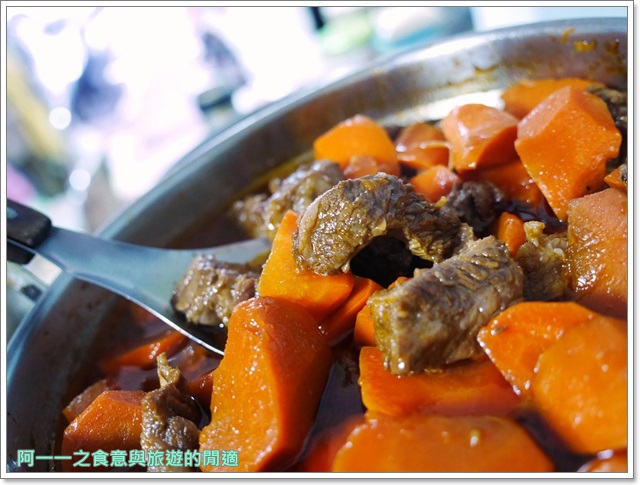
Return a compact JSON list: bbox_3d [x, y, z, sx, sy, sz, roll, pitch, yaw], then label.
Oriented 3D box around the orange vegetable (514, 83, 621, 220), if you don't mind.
[{"bbox_3d":[0.099,-0.035,0.283,0.035,0.039,0.028,-15,42,-7],"label":"orange vegetable"}]

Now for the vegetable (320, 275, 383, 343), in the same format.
[{"bbox_3d":[0.011,0.026,0.262,0.023,0.027,0.023,28,24,18],"label":"vegetable"}]

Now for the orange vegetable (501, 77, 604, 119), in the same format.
[{"bbox_3d":[0.108,-0.061,0.325,0.042,0.024,0.024,-11,42,-4],"label":"orange vegetable"}]

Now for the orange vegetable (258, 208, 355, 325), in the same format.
[{"bbox_3d":[-0.005,0.009,0.258,0.033,0.037,0.022,7,3,16],"label":"orange vegetable"}]

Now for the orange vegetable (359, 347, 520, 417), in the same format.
[{"bbox_3d":[0.038,0.045,0.220,0.046,0.019,0.022,-5,42,4],"label":"orange vegetable"}]

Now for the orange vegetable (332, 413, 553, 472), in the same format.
[{"bbox_3d":[0.035,0.069,0.208,0.058,0.028,0.034,-2,42,0],"label":"orange vegetable"}]

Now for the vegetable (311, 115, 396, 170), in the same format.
[{"bbox_3d":[0.015,-0.040,0.308,0.033,0.022,0.024,-11,42,-4],"label":"vegetable"}]

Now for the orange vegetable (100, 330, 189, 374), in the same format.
[{"bbox_3d":[-0.062,0.040,0.248,0.032,0.015,0.015,-28,46,-20],"label":"orange vegetable"}]

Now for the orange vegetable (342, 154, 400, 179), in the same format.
[{"bbox_3d":[0.023,-0.030,0.312,0.025,0.018,0.022,-2,42,0],"label":"orange vegetable"}]

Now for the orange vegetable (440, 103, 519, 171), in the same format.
[{"bbox_3d":[0.068,-0.043,0.300,0.028,0.025,0.024,-11,42,-4],"label":"orange vegetable"}]

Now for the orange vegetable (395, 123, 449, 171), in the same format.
[{"bbox_3d":[0.046,-0.043,0.322,0.024,0.019,0.024,-2,42,0],"label":"orange vegetable"}]

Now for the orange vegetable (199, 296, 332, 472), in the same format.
[{"bbox_3d":[-0.017,0.047,0.228,0.027,0.026,0.056,7,80,32],"label":"orange vegetable"}]

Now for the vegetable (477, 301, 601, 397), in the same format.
[{"bbox_3d":[0.069,0.035,0.225,0.034,0.018,0.025,-8,42,0],"label":"vegetable"}]

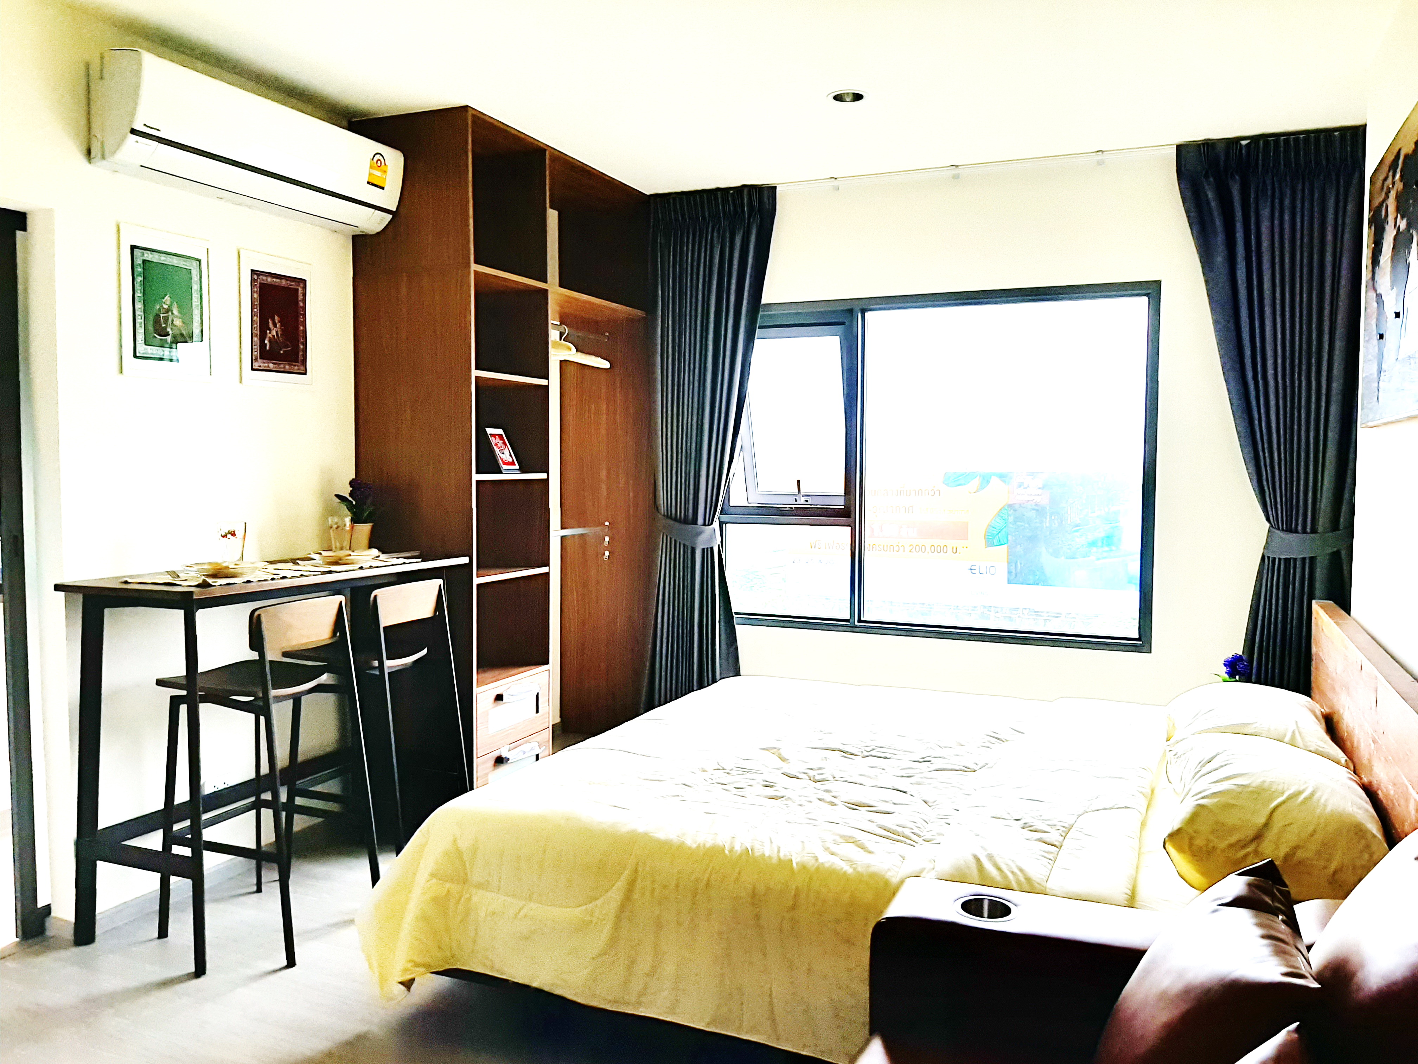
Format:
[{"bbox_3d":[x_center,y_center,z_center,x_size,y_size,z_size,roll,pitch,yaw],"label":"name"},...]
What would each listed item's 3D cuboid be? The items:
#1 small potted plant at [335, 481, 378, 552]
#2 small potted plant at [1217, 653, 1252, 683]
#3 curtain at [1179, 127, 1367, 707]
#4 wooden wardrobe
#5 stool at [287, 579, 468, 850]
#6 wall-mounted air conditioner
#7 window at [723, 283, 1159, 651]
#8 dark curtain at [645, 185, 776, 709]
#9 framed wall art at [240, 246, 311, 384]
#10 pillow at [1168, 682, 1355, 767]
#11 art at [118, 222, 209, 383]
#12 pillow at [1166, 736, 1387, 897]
[{"bbox_3d":[-1.309,-0.054,3.941,0.135,0.290,0.135,2,4,24],"label":"small potted plant"},{"bbox_3d":[1.912,0.575,3.889,0.130,0.280,0.130,2,4,24],"label":"small potted plant"},{"bbox_3d":[2.059,-0.178,4.006,0.616,2.565,0.139,2,4,24],"label":"curtain"},{"bbox_3d":[-0.816,-0.225,4.591,0.545,2.675,1.379,2,4,24],"label":"wooden wardrobe"},{"bbox_3d":[-1.112,0.658,3.560,0.519,0.988,0.388,2,4,24],"label":"stool"},{"bbox_3d":[-1.441,-1.215,3.445,0.222,0.289,1.047,2,4,24],"label":"wall-mounted air conditioner"},{"bbox_3d":[0.918,-0.279,4.642,1.902,1.474,0.097,2,4,24],"label":"window"},{"bbox_3d":[-0.003,-0.265,5.020,0.640,2.655,0.140,2,4,24],"label":"dark curtain"},{"bbox_3d":[-1.475,-0.722,3.649,0.021,0.438,0.316,2,4,24],"label":"framed wall art"},{"bbox_3d":[1.598,0.588,3.147,0.460,0.190,0.740,2,4,24],"label":"pillow"},{"bbox_3d":[-1.667,-0.699,3.281,0.025,0.434,0.318,2,4,24],"label":"art"},{"bbox_3d":[1.219,0.596,2.319,0.422,0.194,0.693,2,4,24],"label":"pillow"}]

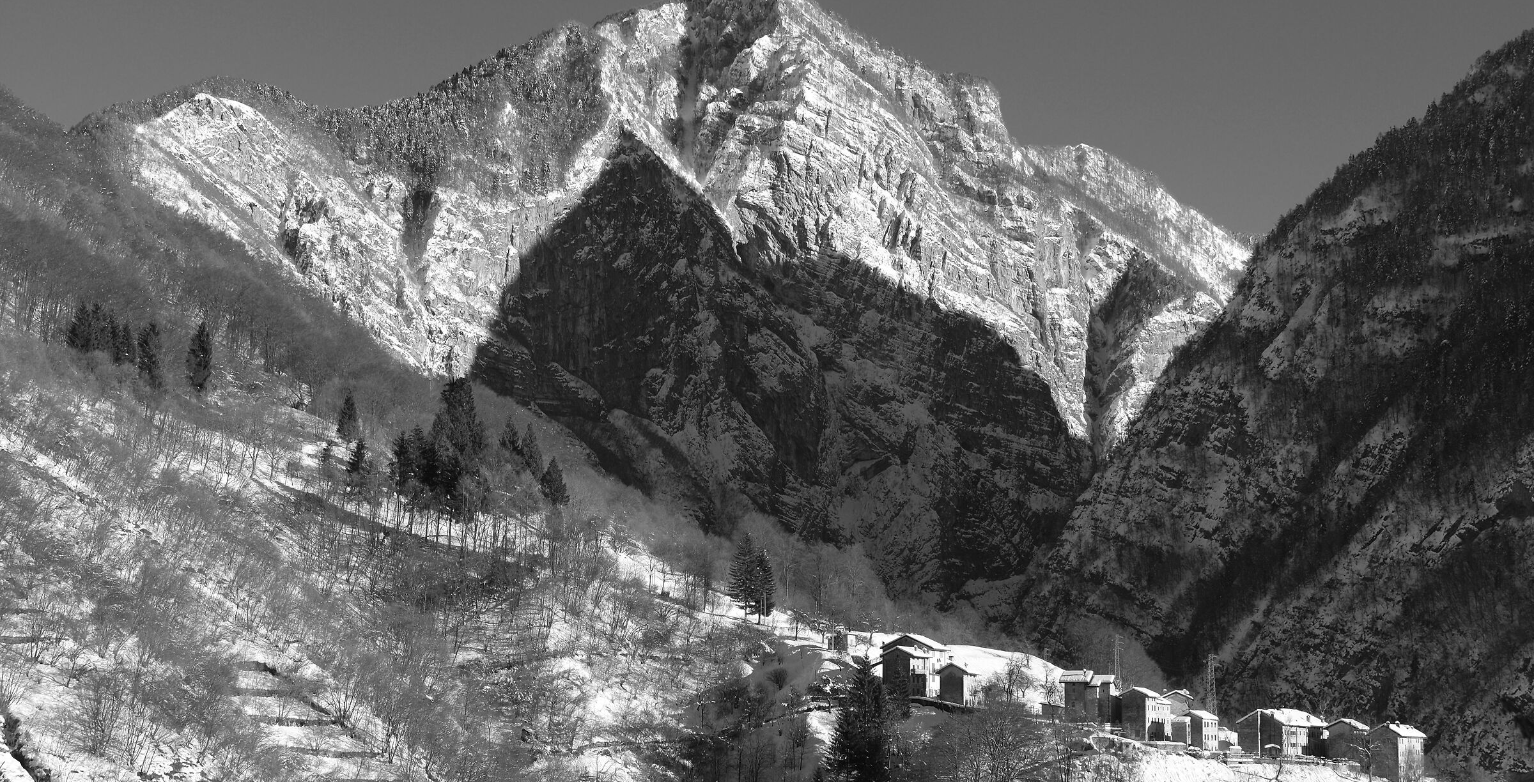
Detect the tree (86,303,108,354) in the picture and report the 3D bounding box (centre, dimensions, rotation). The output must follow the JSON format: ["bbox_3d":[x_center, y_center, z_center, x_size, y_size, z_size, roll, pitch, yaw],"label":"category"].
[{"bbox_3d":[-145.010,-13.120,600.000,5.190,12.330,5.190,0,-8,0],"label":"tree"}]

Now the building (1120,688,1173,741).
[{"bbox_3d":[79.260,67.516,578.708,8.533,11.454,7.586,7,-11,-41],"label":"building"}]

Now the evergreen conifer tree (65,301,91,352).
[{"bbox_3d":[-149.360,-13.510,600.000,5.580,12.070,5.580,0,-8,0],"label":"evergreen conifer tree"}]

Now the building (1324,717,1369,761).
[{"bbox_3d":[116.980,70.602,558.530,7.628,9.708,5.635,-8,-12,43],"label":"building"}]

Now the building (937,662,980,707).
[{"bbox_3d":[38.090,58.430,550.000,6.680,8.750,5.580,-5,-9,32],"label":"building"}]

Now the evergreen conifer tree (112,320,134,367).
[{"bbox_3d":[-147.236,-10.413,633.019,5.346,11.818,5.346,2,-9,-13],"label":"evergreen conifer tree"}]

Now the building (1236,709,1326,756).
[{"bbox_3d":[104.500,69.550,562.000,10.840,9.420,17.220,-6,-10,39],"label":"building"}]

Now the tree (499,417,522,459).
[{"bbox_3d":[-59.788,11.486,647.143,5.346,10.693,5.346,1,-9,-5],"label":"tree"}]

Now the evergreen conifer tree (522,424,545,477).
[{"bbox_3d":[-48.280,12.710,570.000,5.060,12.210,5.060,0,-8,0],"label":"evergreen conifer tree"}]

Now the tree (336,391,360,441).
[{"bbox_3d":[-87.720,5.520,580.000,5.020,11.160,5.020,0,-8,0],"label":"tree"}]

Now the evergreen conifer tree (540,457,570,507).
[{"bbox_3d":[-48.850,21.259,637.779,6.649,12.191,6.649,1,-9,-4],"label":"evergreen conifer tree"}]

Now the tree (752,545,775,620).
[{"bbox_3d":[-1.317,41.757,608.568,6.338,16.636,6.338,0,-8,0],"label":"tree"}]

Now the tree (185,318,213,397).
[{"bbox_3d":[-120.950,-7.020,590.000,6.000,16.250,6.000,0,-8,0],"label":"tree"}]

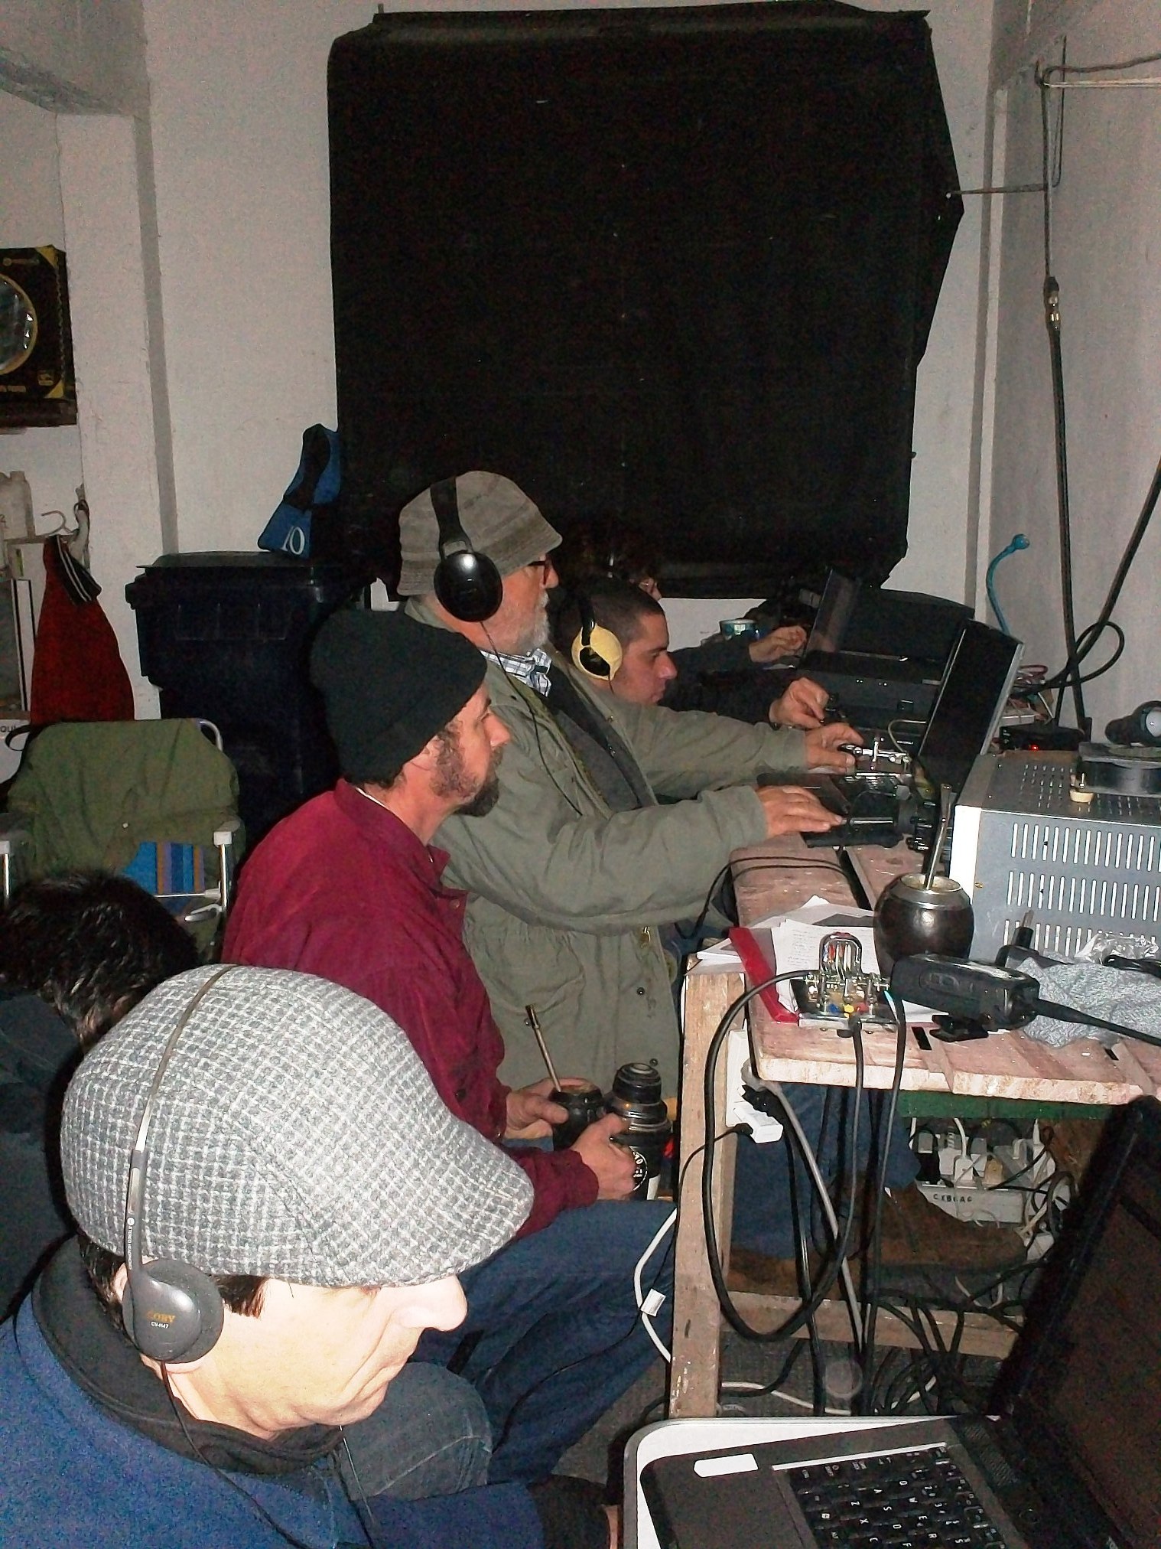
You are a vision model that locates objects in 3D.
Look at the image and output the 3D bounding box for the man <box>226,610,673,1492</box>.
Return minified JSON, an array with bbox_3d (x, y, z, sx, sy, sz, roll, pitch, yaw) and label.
[{"bbox_3d":[-0.136,0.394,2.144,0.660,1.220,0.520,-4,14,-13],"label":"man"}]

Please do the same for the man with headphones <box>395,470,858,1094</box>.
[{"bbox_3d":[0.122,0.183,2.577,0.820,1.290,0.600,1,14,6],"label":"man with headphones"}]

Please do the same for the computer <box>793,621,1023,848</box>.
[{"bbox_3d":[0.449,-0.086,2.502,0.310,0.270,0.350,-2,14,-6],"label":"computer"}]

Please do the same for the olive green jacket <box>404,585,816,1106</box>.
[{"bbox_3d":[0.041,0.116,2.561,0.660,0.760,0.580,1,14,6],"label":"olive green jacket"}]

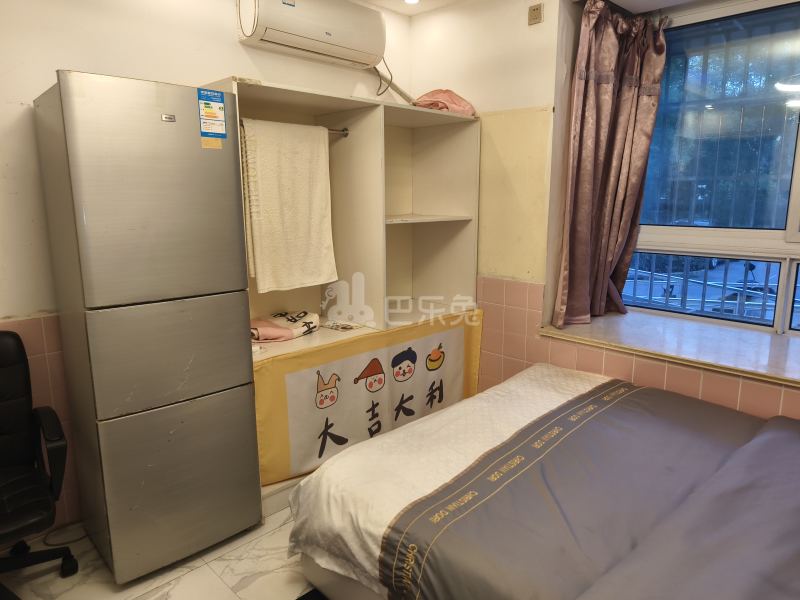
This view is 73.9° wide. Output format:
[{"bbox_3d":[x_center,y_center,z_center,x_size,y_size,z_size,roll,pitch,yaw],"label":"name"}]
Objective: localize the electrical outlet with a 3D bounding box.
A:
[{"bbox_3d":[0.690,-1.459,2.714,0.082,0.086,0.015,10,15,43],"label":"electrical outlet"}]

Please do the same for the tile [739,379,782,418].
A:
[{"bbox_3d":[1.478,0.419,2.173,0.015,0.150,0.150,-10,14,-42],"label":"tile"}]

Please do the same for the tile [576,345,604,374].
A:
[{"bbox_3d":[0.997,0.327,2.788,0.150,0.150,0.010,10,15,43],"label":"tile"}]

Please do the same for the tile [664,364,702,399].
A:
[{"bbox_3d":[1.326,0.385,2.481,0.150,0.150,0.010,10,15,43],"label":"tile"}]

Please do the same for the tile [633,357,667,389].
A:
[{"bbox_3d":[1.216,0.366,2.583,0.150,0.150,0.010,10,15,43],"label":"tile"}]

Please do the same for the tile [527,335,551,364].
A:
[{"bbox_3d":[0.766,0.284,2.933,0.015,0.150,0.150,-10,14,-42],"label":"tile"}]

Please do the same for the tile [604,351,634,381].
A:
[{"bbox_3d":[1.071,0.342,2.607,0.015,0.150,0.150,-10,14,-42],"label":"tile"}]

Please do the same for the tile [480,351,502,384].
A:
[{"bbox_3d":[0.560,0.398,3.225,0.150,0.150,0.010,10,15,43],"label":"tile"}]

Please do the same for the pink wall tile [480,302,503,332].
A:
[{"bbox_3d":[0.563,0.100,3.163,0.010,0.150,0.150,-11,15,-44],"label":"pink wall tile"}]

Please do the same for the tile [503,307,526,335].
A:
[{"bbox_3d":[0.668,0.121,3.065,0.150,0.150,0.010,10,15,43],"label":"tile"}]

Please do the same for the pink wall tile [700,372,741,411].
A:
[{"bbox_3d":[1.376,0.400,2.282,0.015,0.150,0.150,-10,14,-42],"label":"pink wall tile"}]

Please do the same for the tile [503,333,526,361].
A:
[{"bbox_3d":[0.664,0.265,3.042,0.015,0.150,0.150,-10,14,-42],"label":"tile"}]

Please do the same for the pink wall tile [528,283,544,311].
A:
[{"bbox_3d":[0.746,-0.014,2.898,0.015,0.150,0.100,-10,14,-42],"label":"pink wall tile"}]

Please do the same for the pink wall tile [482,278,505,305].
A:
[{"bbox_3d":[0.558,-0.047,3.139,0.150,0.150,0.010,10,15,43],"label":"pink wall tile"}]

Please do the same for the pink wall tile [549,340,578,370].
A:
[{"bbox_3d":[0.887,0.308,2.890,0.150,0.150,0.010,10,15,43],"label":"pink wall tile"}]

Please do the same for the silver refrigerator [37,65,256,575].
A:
[{"bbox_3d":[-0.960,0.125,2.087,0.553,1.757,0.563,-9,13,-39],"label":"silver refrigerator"}]

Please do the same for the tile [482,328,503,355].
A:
[{"bbox_3d":[0.562,0.245,3.150,0.015,0.150,0.150,-10,14,-42],"label":"tile"}]

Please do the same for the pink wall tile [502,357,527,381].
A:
[{"bbox_3d":[0.669,0.417,3.123,0.150,0.150,0.010,10,15,43],"label":"pink wall tile"}]

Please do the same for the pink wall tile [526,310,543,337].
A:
[{"bbox_3d":[0.756,0.136,2.983,0.091,0.150,0.010,10,15,43],"label":"pink wall tile"}]

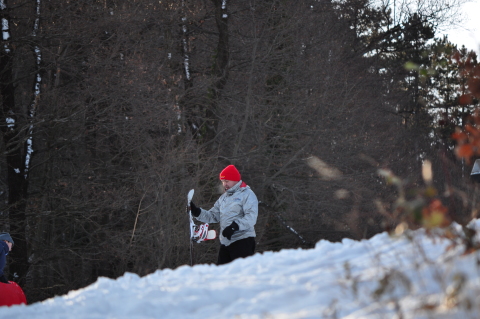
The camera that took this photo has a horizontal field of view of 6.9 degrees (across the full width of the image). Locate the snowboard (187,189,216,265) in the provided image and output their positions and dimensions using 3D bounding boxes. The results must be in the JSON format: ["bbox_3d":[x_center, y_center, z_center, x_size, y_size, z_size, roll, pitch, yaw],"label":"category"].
[{"bbox_3d":[-0.382,1.065,43.000,0.290,1.500,0.290,-3,0,0],"label":"snowboard"}]

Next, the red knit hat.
[{"bbox_3d":[-0.104,0.145,42.950,0.230,0.180,0.200,0,0,-26],"label":"red knit hat"}]

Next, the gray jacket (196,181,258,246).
[{"bbox_3d":[-0.113,0.580,42.950,0.580,0.710,0.570,0,0,-33],"label":"gray jacket"}]

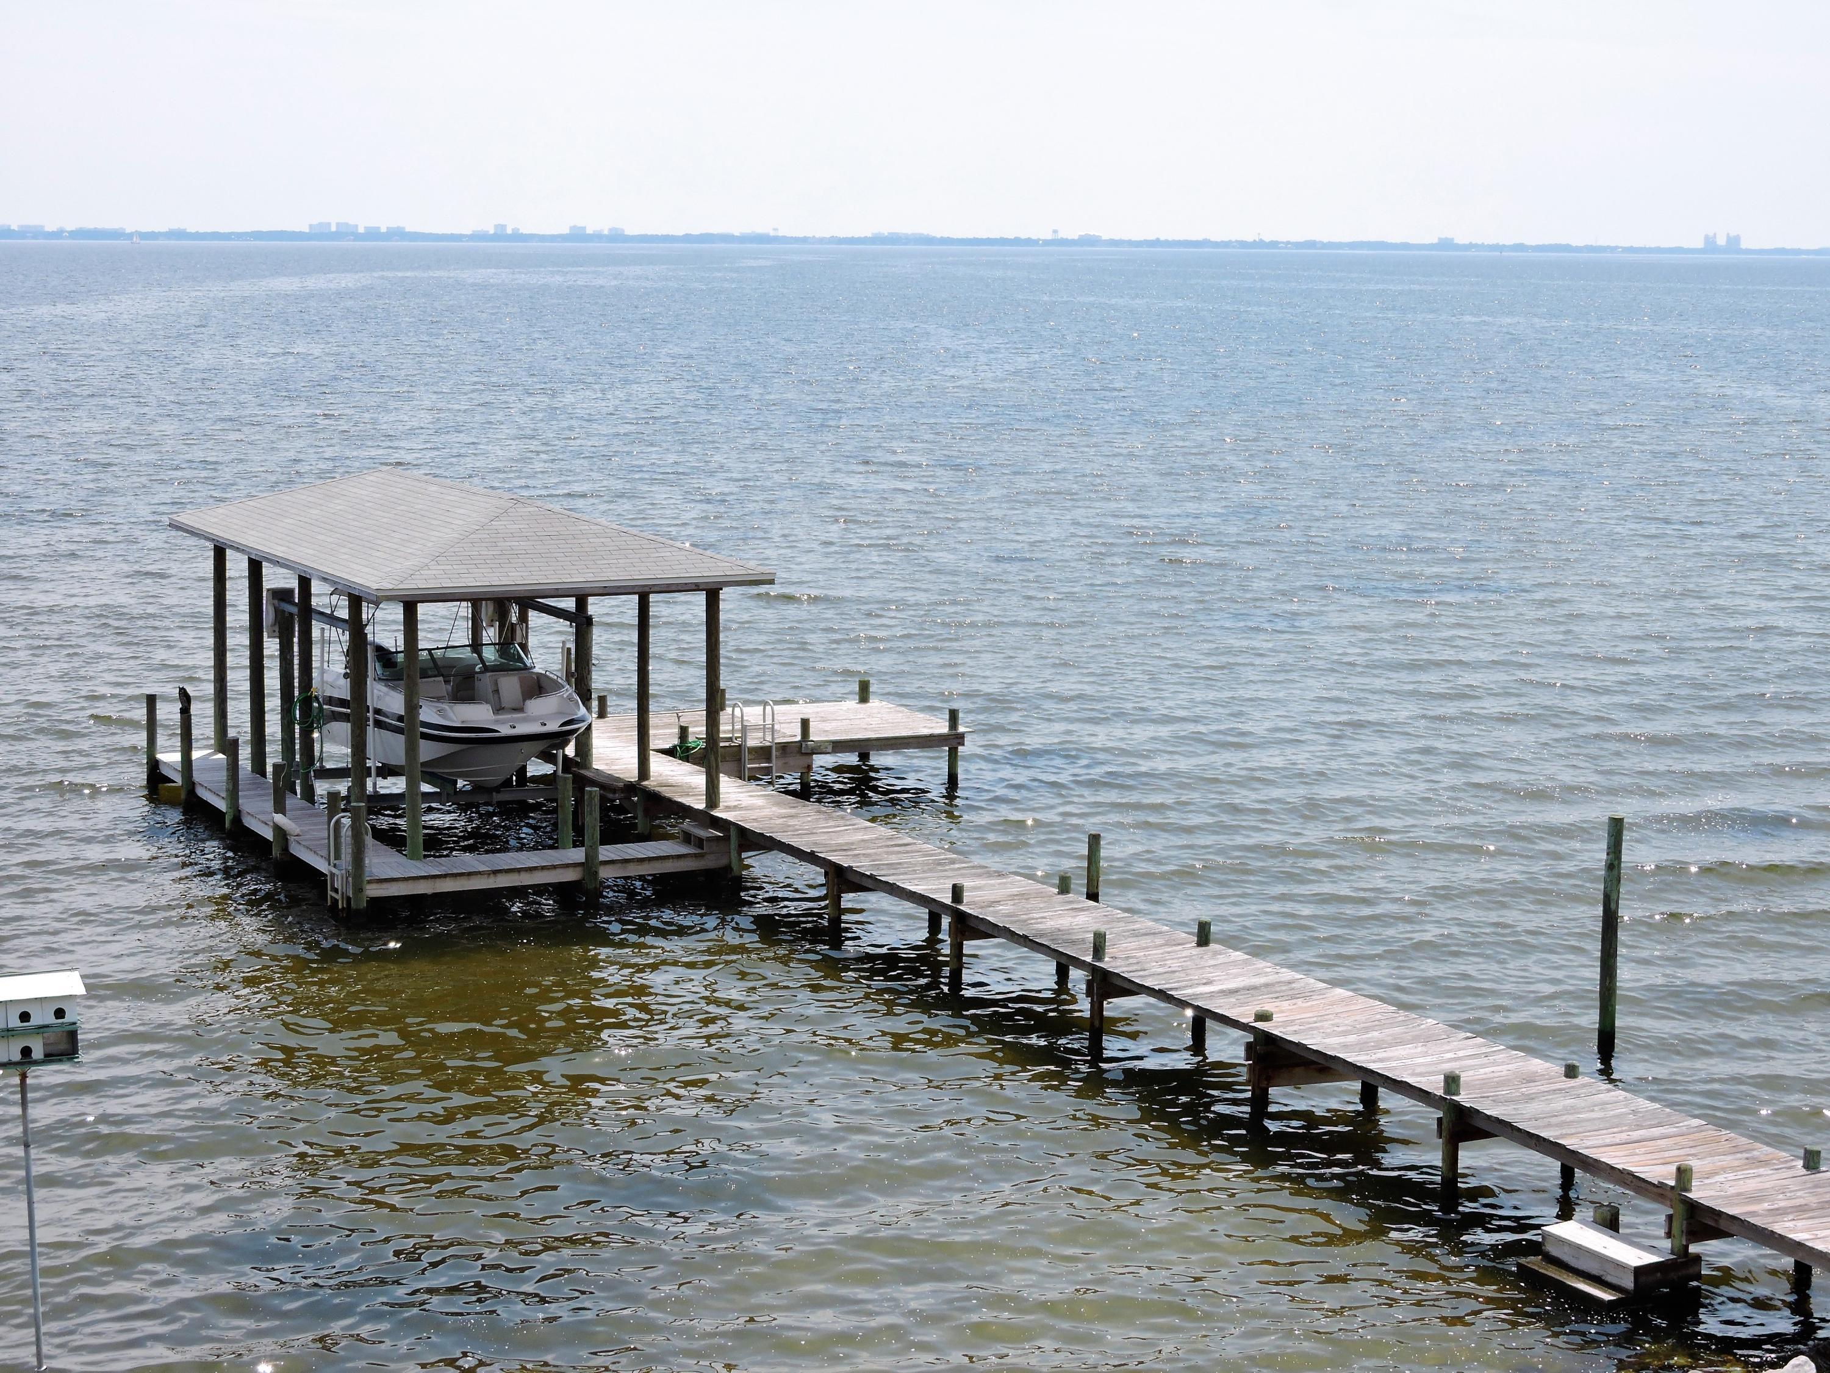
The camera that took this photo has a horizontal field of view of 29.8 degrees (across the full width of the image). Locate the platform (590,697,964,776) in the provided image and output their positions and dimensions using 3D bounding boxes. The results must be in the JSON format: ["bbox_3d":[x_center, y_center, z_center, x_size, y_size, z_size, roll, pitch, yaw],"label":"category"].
[{"bbox_3d":[-2.323,0.831,51.671,5.400,0.530,3.700,-3,8,-25],"label":"platform"}]

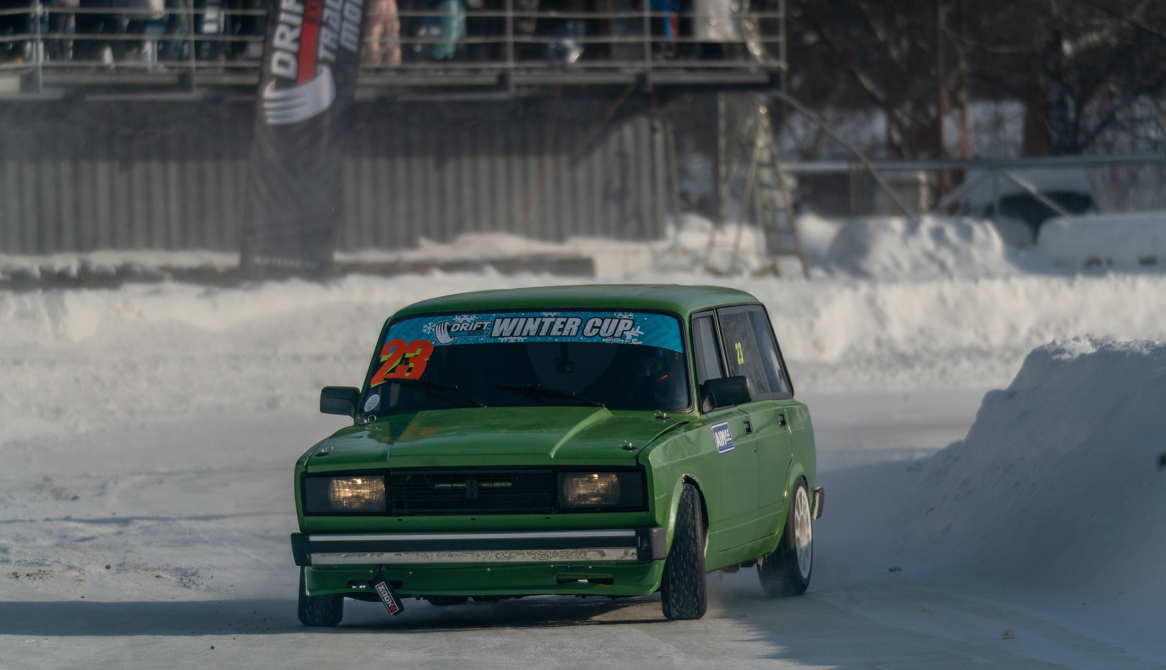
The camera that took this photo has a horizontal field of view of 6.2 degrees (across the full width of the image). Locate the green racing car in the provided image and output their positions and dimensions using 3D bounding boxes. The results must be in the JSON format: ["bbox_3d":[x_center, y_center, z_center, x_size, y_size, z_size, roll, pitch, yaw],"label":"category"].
[{"bbox_3d":[-0.077,0.488,46.600,1.670,1.400,4.120,-1,1,11],"label":"green racing car"}]

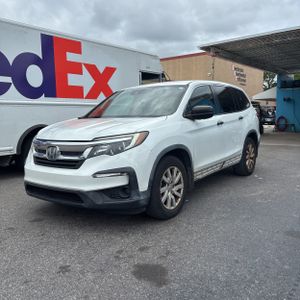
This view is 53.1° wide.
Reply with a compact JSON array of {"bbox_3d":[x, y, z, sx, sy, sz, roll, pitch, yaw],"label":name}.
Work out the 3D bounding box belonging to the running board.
[{"bbox_3d":[1.032,0.243,4.518,0.150,0.130,1.780,3,8,35],"label":"running board"}]

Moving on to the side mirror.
[{"bbox_3d":[0.623,-0.462,3.729,0.280,0.200,0.220,3,8,35],"label":"side mirror"}]

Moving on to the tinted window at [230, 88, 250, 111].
[{"bbox_3d":[1.629,-0.905,5.449,0.080,0.410,0.720,-18,-4,32],"label":"tinted window"}]

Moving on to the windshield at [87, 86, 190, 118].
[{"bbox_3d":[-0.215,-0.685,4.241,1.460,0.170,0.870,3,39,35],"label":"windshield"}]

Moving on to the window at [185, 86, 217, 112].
[{"bbox_3d":[0.656,-0.673,4.024,0.080,0.430,1.020,-19,-5,36],"label":"window"}]

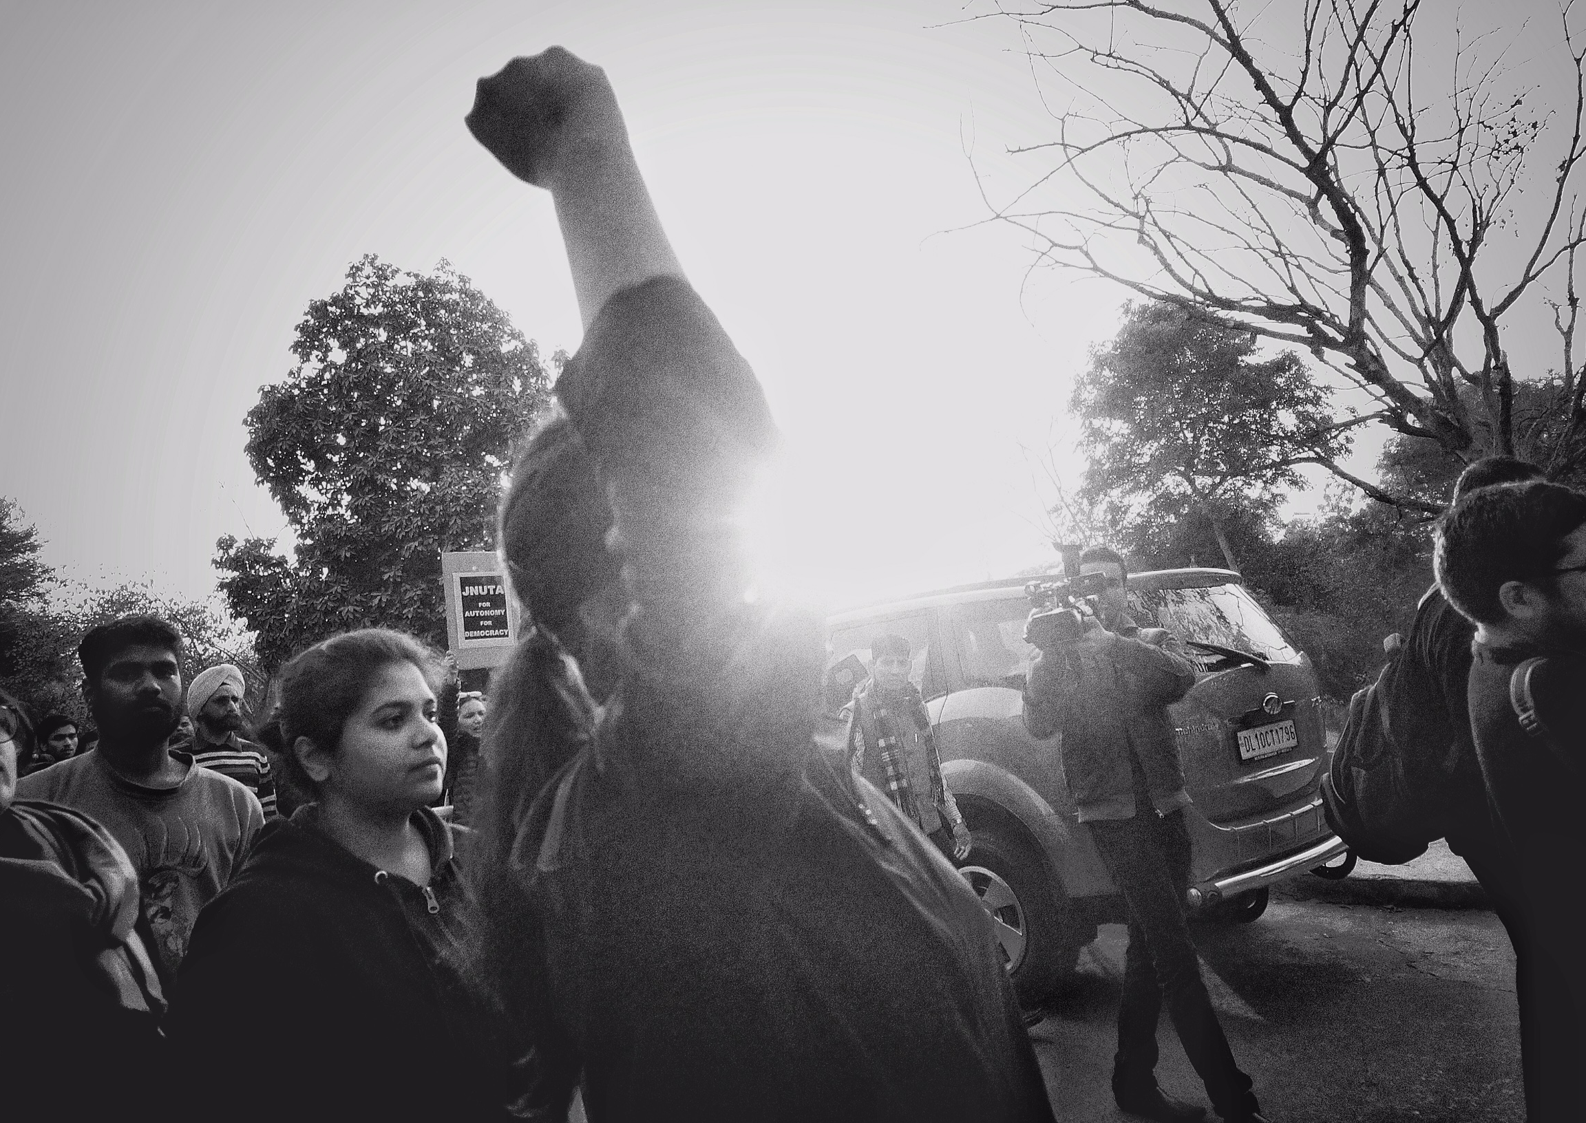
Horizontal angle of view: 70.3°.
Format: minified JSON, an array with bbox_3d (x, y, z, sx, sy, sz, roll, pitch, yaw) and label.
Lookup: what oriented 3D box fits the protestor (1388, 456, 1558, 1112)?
[{"bbox_3d":[1.490,0.637,2.170,0.380,1.720,0.520,-9,-7,15],"label":"protestor"}]

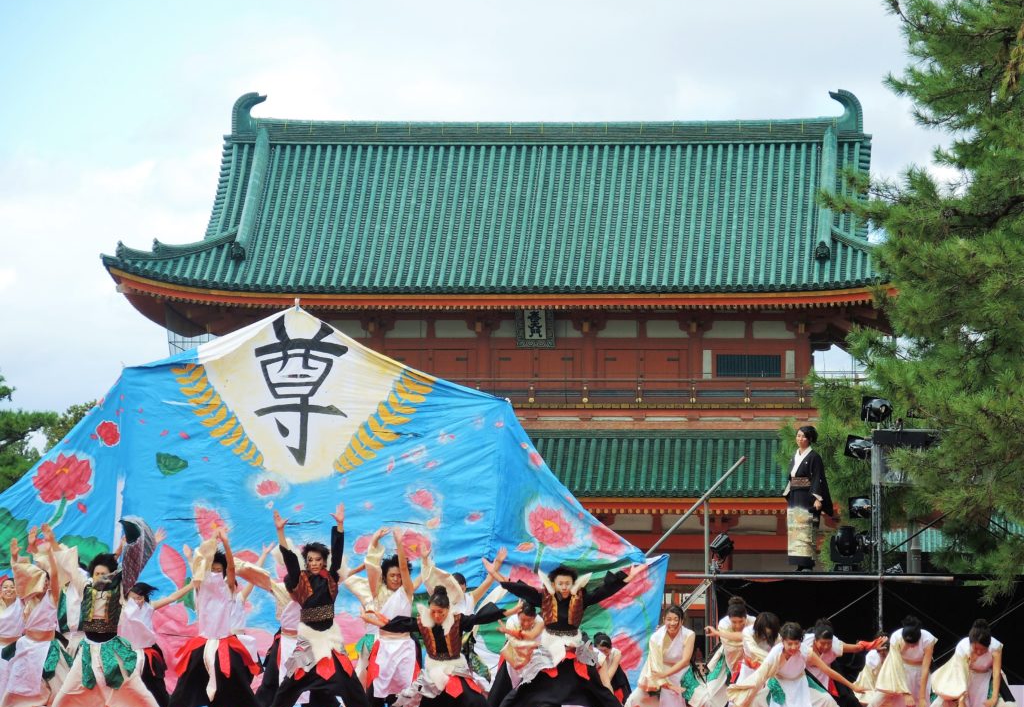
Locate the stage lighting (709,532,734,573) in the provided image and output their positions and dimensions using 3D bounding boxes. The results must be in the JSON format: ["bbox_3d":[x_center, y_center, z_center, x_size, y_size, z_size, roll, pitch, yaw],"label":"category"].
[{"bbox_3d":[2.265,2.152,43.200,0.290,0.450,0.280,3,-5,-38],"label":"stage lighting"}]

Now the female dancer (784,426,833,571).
[{"bbox_3d":[3.230,1.586,43.600,0.540,1.600,0.370,-3,-5,37],"label":"female dancer"}]

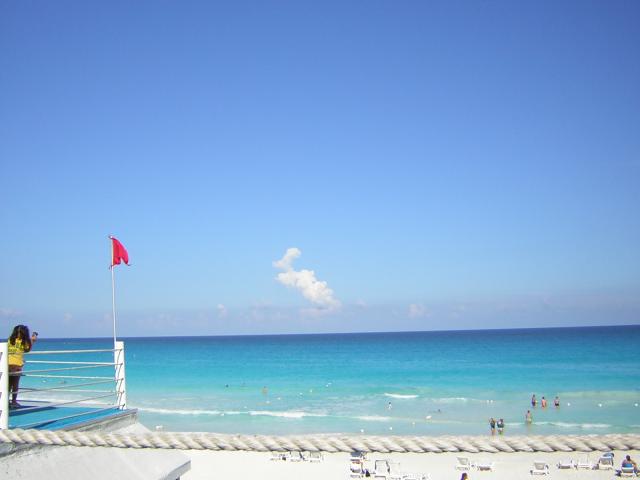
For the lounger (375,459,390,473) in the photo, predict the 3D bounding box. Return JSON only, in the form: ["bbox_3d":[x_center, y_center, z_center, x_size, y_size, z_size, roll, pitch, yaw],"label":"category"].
[{"bbox_3d":[3.524,12.754,37.837,0.680,0.760,1.750,-2,-8,7],"label":"lounger"}]

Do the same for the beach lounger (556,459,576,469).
[{"bbox_3d":[14.011,12.650,38.129,0.680,0.600,1.750,-3,-8,16],"label":"beach lounger"}]

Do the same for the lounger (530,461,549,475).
[{"bbox_3d":[12.127,12.423,36.810,0.680,0.770,1.750,-3,-8,16],"label":"lounger"}]

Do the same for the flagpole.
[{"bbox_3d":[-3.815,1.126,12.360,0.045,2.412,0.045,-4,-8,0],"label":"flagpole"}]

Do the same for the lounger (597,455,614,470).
[{"bbox_3d":[16.067,12.454,37.571,0.680,0.750,1.750,-4,-8,18],"label":"lounger"}]

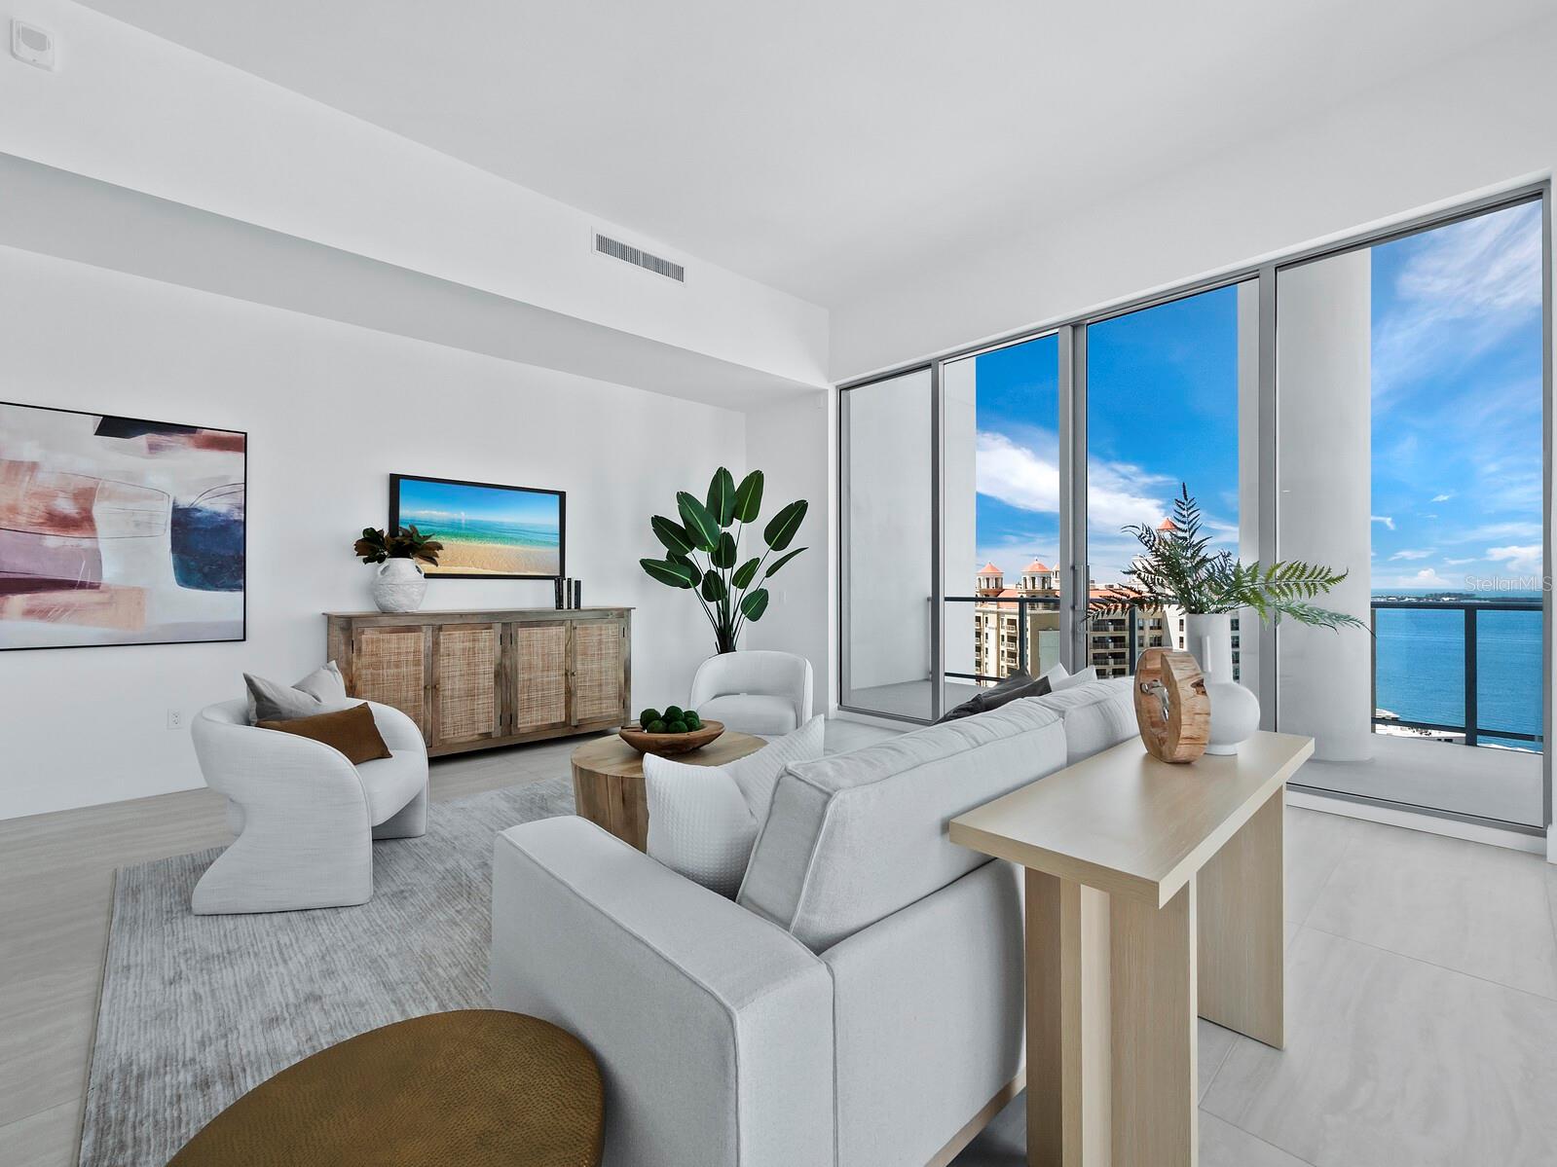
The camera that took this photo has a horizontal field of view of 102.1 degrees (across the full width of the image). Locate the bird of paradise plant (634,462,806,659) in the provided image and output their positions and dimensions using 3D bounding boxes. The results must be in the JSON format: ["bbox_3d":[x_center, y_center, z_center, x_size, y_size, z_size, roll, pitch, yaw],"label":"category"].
[{"bbox_3d":[-0.475,0.126,5.400,1.380,2.223,1.200,0,0,0],"label":"bird of paradise plant"}]

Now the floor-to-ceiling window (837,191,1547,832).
[{"bbox_3d":[2.057,-0.337,4.390,0.120,3.000,4.207,0,0,-44],"label":"floor-to-ceiling window"}]

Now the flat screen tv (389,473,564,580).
[{"bbox_3d":[-2.278,-0.400,4.886,1.277,0.746,0.060,0,0,-43],"label":"flat screen tv"}]

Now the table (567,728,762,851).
[{"bbox_3d":[-0.493,1.025,3.086,0.930,0.410,0.930,0,0,0],"label":"table"}]

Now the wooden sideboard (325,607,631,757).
[{"bbox_3d":[-2.126,0.727,4.741,2.089,1.018,0.490,0,0,-43],"label":"wooden sideboard"}]

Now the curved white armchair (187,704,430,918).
[{"bbox_3d":[-2.002,0.872,2.679,0.730,0.715,0.730,0,0,-12],"label":"curved white armchair"}]

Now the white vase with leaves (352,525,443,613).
[{"bbox_3d":[-2.583,-0.090,4.280,0.600,0.614,0.520,0,0,-43],"label":"white vase with leaves"}]

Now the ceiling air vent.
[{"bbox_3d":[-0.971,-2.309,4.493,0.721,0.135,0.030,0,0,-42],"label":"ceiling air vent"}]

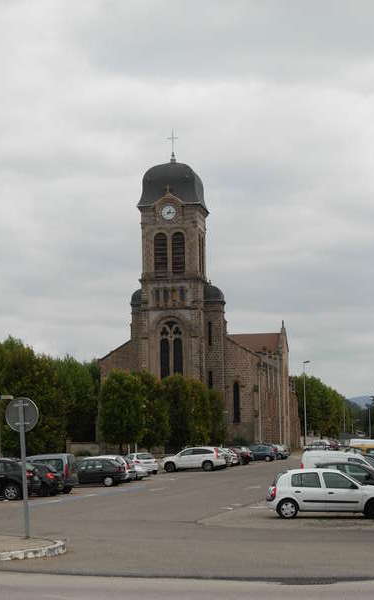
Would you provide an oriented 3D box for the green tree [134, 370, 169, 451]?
[{"bbox_3d":[-2.634,8.646,102.344,2.600,7.200,2.600,-1,-5,0],"label":"green tree"}]

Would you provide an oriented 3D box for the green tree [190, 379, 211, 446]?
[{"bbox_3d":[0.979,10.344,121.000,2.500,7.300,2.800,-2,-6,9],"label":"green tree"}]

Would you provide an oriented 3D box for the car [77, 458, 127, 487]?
[{"bbox_3d":[-5.186,8.785,72.305,4.050,1.420,1.680,-2,-6,12],"label":"car"}]

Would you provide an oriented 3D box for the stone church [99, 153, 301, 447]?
[{"bbox_3d":[2.414,2.479,185.972,19.300,35.300,44.000,-2,-6,11],"label":"stone church"}]

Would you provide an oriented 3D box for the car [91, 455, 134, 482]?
[{"bbox_3d":[-4.927,9.084,75.833,4.100,1.490,1.720,-2,-6,12],"label":"car"}]

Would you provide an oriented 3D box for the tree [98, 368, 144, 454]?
[{"bbox_3d":[-4.286,7.983,93.000,2.800,6.750,2.900,-2,-6,9],"label":"tree"}]

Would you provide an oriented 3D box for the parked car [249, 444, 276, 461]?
[{"bbox_3d":[6.530,14.460,134.500,4.200,1.560,1.780,-2,-6,9],"label":"parked car"}]

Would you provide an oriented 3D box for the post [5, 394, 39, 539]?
[{"bbox_3d":[-3.077,3.170,26.900,0.650,2.660,0.100,-4,-6,9],"label":"post"}]

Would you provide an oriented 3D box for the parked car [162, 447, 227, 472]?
[{"bbox_3d":[0.553,11.031,98.300,4.550,1.680,1.820,-2,-6,9],"label":"parked car"}]

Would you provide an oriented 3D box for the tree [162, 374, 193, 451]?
[{"bbox_3d":[-0.799,9.529,112.348,2.600,7.300,2.600,-1,-5,0],"label":"tree"}]

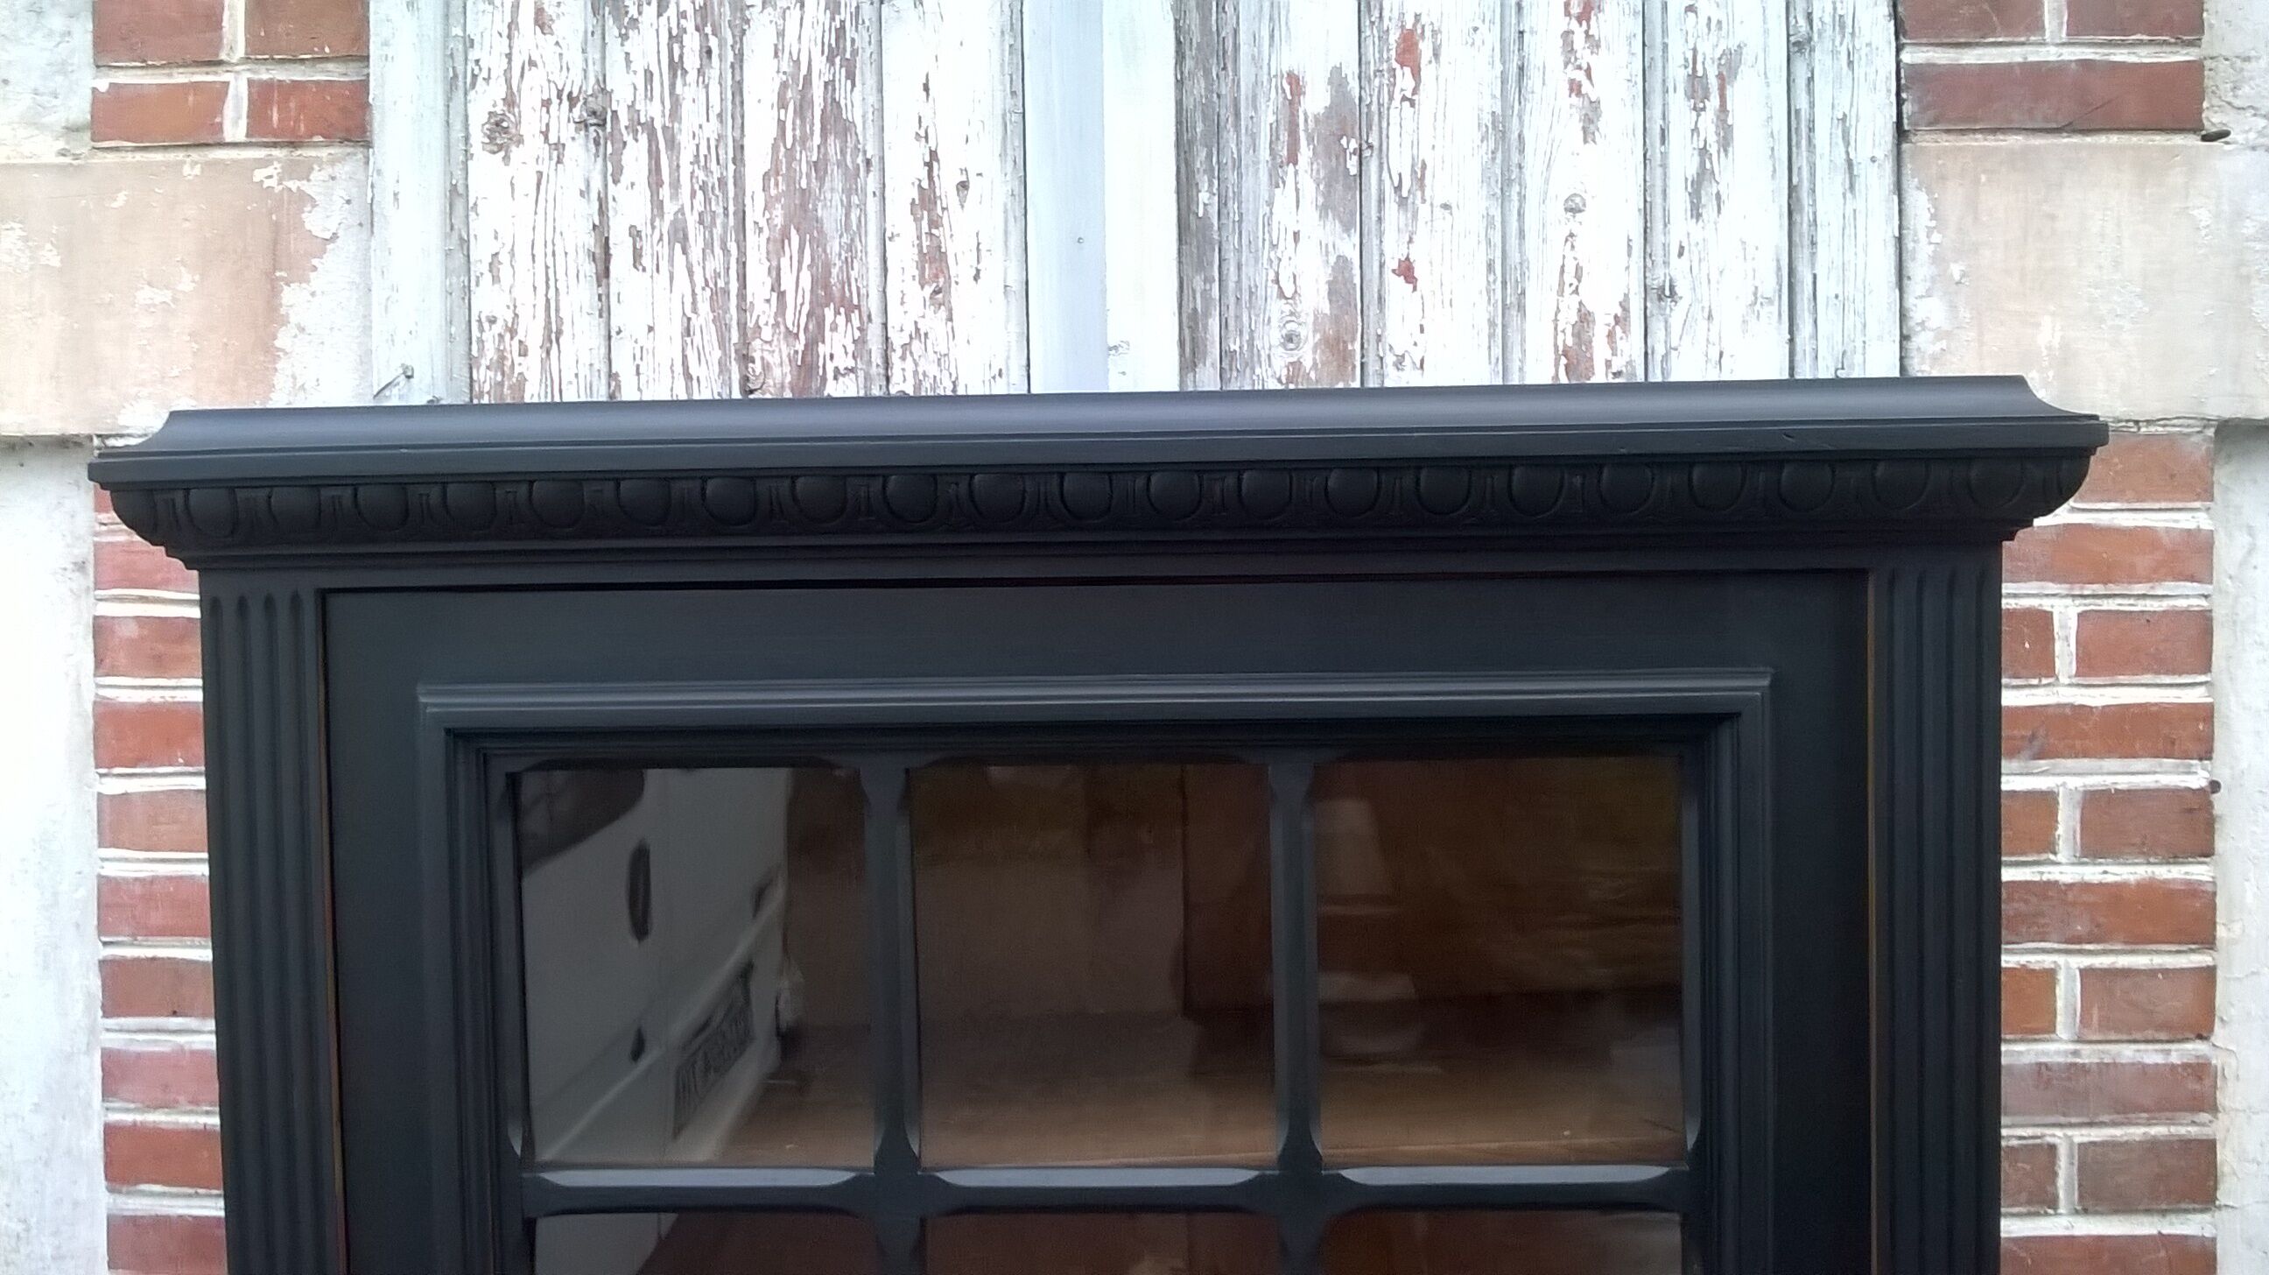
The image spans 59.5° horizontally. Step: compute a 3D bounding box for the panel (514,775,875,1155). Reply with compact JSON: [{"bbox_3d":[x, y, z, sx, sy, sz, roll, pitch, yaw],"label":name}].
[{"bbox_3d":[-0.232,0.176,1.062,0.190,0.218,0.008,-1,3,2],"label":"panel"}]

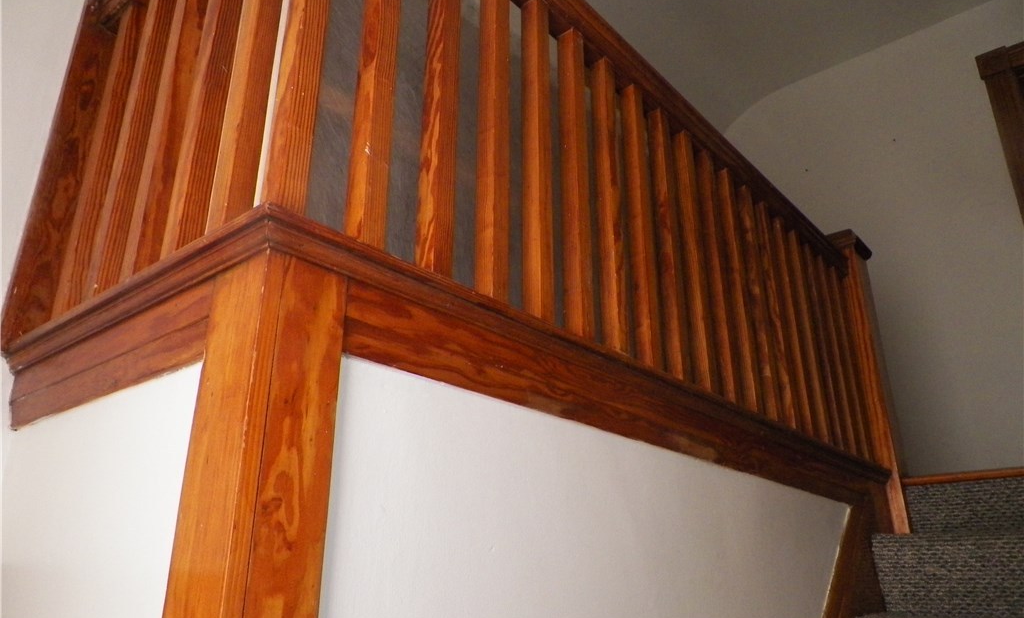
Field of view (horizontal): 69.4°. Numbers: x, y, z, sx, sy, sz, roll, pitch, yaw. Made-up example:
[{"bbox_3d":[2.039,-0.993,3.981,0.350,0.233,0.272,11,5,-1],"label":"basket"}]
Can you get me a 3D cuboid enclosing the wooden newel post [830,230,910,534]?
[{"bbox_3d":[1.145,0.237,2.401,0.167,0.988,0.167,-17,-27,37],"label":"wooden newel post"}]

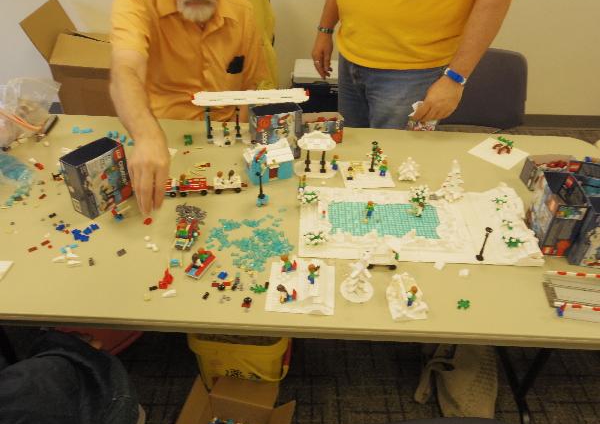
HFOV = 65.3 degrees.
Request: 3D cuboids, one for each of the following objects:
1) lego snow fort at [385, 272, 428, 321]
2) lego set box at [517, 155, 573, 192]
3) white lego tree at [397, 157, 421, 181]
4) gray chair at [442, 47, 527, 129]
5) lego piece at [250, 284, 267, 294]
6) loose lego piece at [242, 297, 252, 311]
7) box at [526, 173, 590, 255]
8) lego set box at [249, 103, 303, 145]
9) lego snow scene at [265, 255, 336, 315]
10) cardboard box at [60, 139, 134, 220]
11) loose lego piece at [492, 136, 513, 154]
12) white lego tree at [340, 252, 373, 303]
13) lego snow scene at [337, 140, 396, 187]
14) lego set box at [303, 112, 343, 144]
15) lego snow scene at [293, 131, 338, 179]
[{"bbox_3d":[0.203,0.159,0.876,0.068,0.045,0.076,0,38,-3],"label":"lego snow fort"},{"bbox_3d":[0.657,-0.100,1.216,0.122,0.068,0.064,0,38,-3],"label":"lego set box"},{"bbox_3d":[0.284,-0.119,1.230,0.060,0.055,0.060,2,38,-1],"label":"white lego tree"},{"bbox_3d":[0.640,-0.161,1.875,0.490,0.830,0.540,5,38,3],"label":"gray chair"},{"bbox_3d":[-0.080,0.147,0.907,0.033,0.006,0.025,2,38,-1],"label":"lego piece"},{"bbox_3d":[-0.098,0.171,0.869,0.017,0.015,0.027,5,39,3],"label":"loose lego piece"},{"bbox_3d":[0.557,0.004,1.018,0.062,0.140,0.122,5,38,4],"label":"box"},{"bbox_3d":[-0.063,-0.206,1.240,0.118,0.141,0.056,-13,41,-18],"label":"lego set box"},{"bbox_3d":[0.005,0.124,0.896,0.130,0.060,0.130,4,39,1],"label":"lego snow scene"},{"bbox_3d":[-0.452,-0.075,1.056,0.057,0.140,0.116,25,44,25],"label":"cardboard box"},{"bbox_3d":[0.582,-0.190,1.340,0.057,0.030,0.054,-25,46,-30],"label":"loose lego piece"},{"bbox_3d":[0.114,0.111,0.884,0.065,0.105,0.065,2,38,-1],"label":"white lego tree"},{"bbox_3d":[0.175,-0.130,1.202,0.128,0.086,0.126,-2,39,-6],"label":"lego snow scene"},{"bbox_3d":[0.061,-0.240,1.345,0.115,0.070,0.056,-4,39,-8],"label":"lego set box"},{"bbox_3d":[0.046,-0.154,1.206,0.118,0.110,0.086,2,39,-1],"label":"lego snow scene"}]

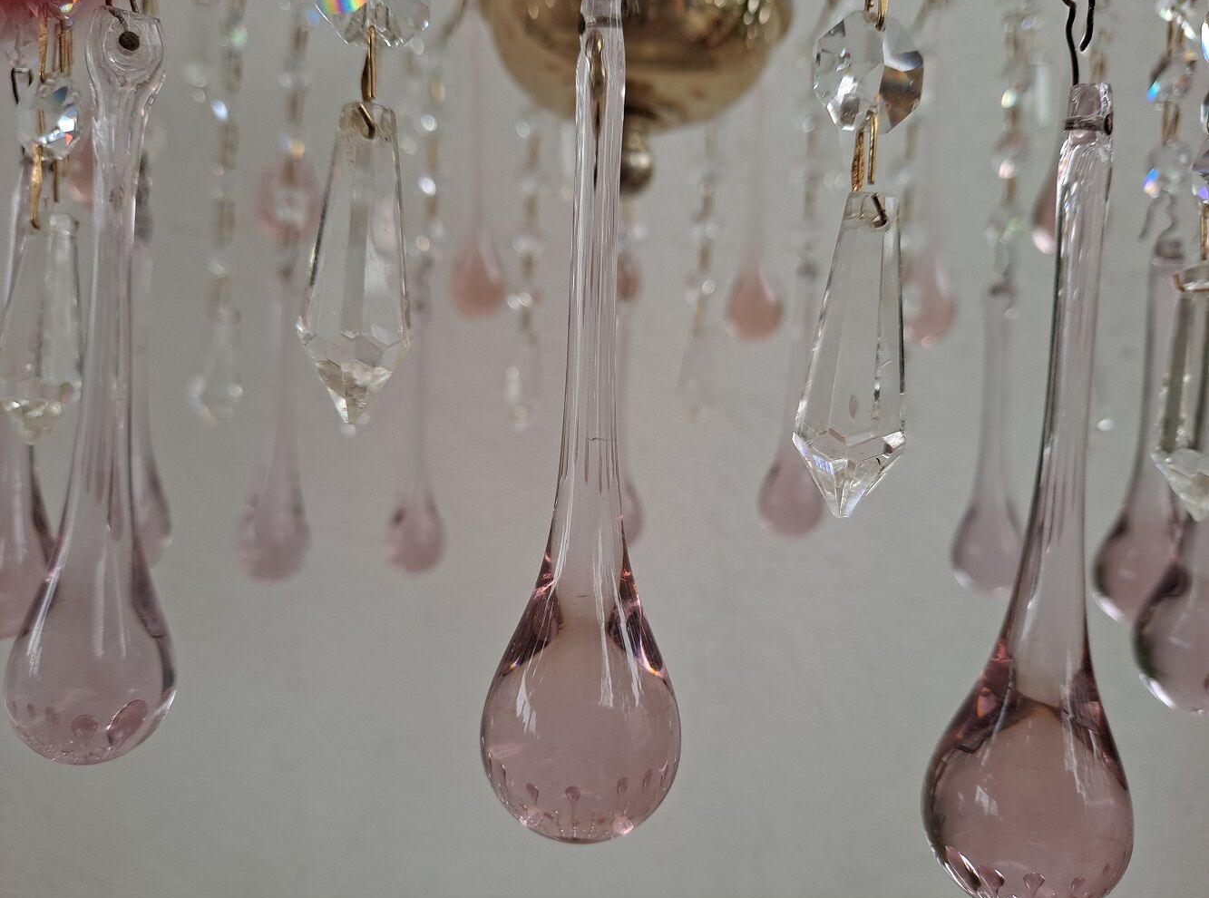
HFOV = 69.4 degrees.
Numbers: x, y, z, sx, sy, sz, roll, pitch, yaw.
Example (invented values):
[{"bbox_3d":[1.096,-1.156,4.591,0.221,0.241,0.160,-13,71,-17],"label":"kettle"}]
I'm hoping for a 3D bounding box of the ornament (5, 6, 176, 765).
[{"bbox_3d":[-0.088,-0.011,0.154,0.027,0.134,0.027,2,2,-30],"label":"ornament"}]

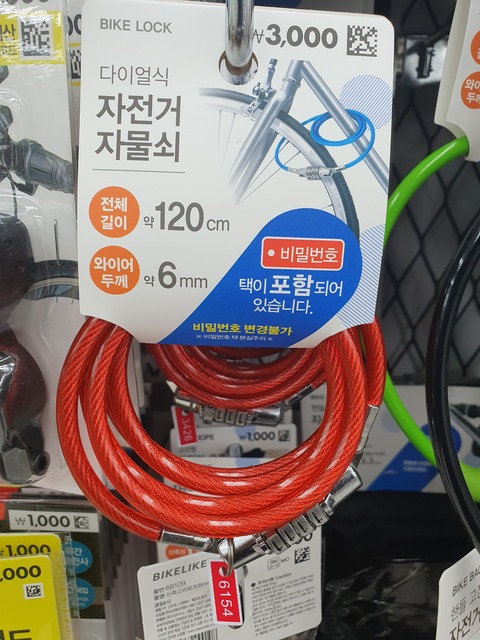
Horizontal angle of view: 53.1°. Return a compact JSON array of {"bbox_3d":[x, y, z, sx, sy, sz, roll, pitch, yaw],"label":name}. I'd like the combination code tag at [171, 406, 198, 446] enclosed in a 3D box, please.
[{"bbox_3d":[-0.029,0.055,0.253,0.010,0.022,0.002,-11,10,2],"label":"combination code tag"}]

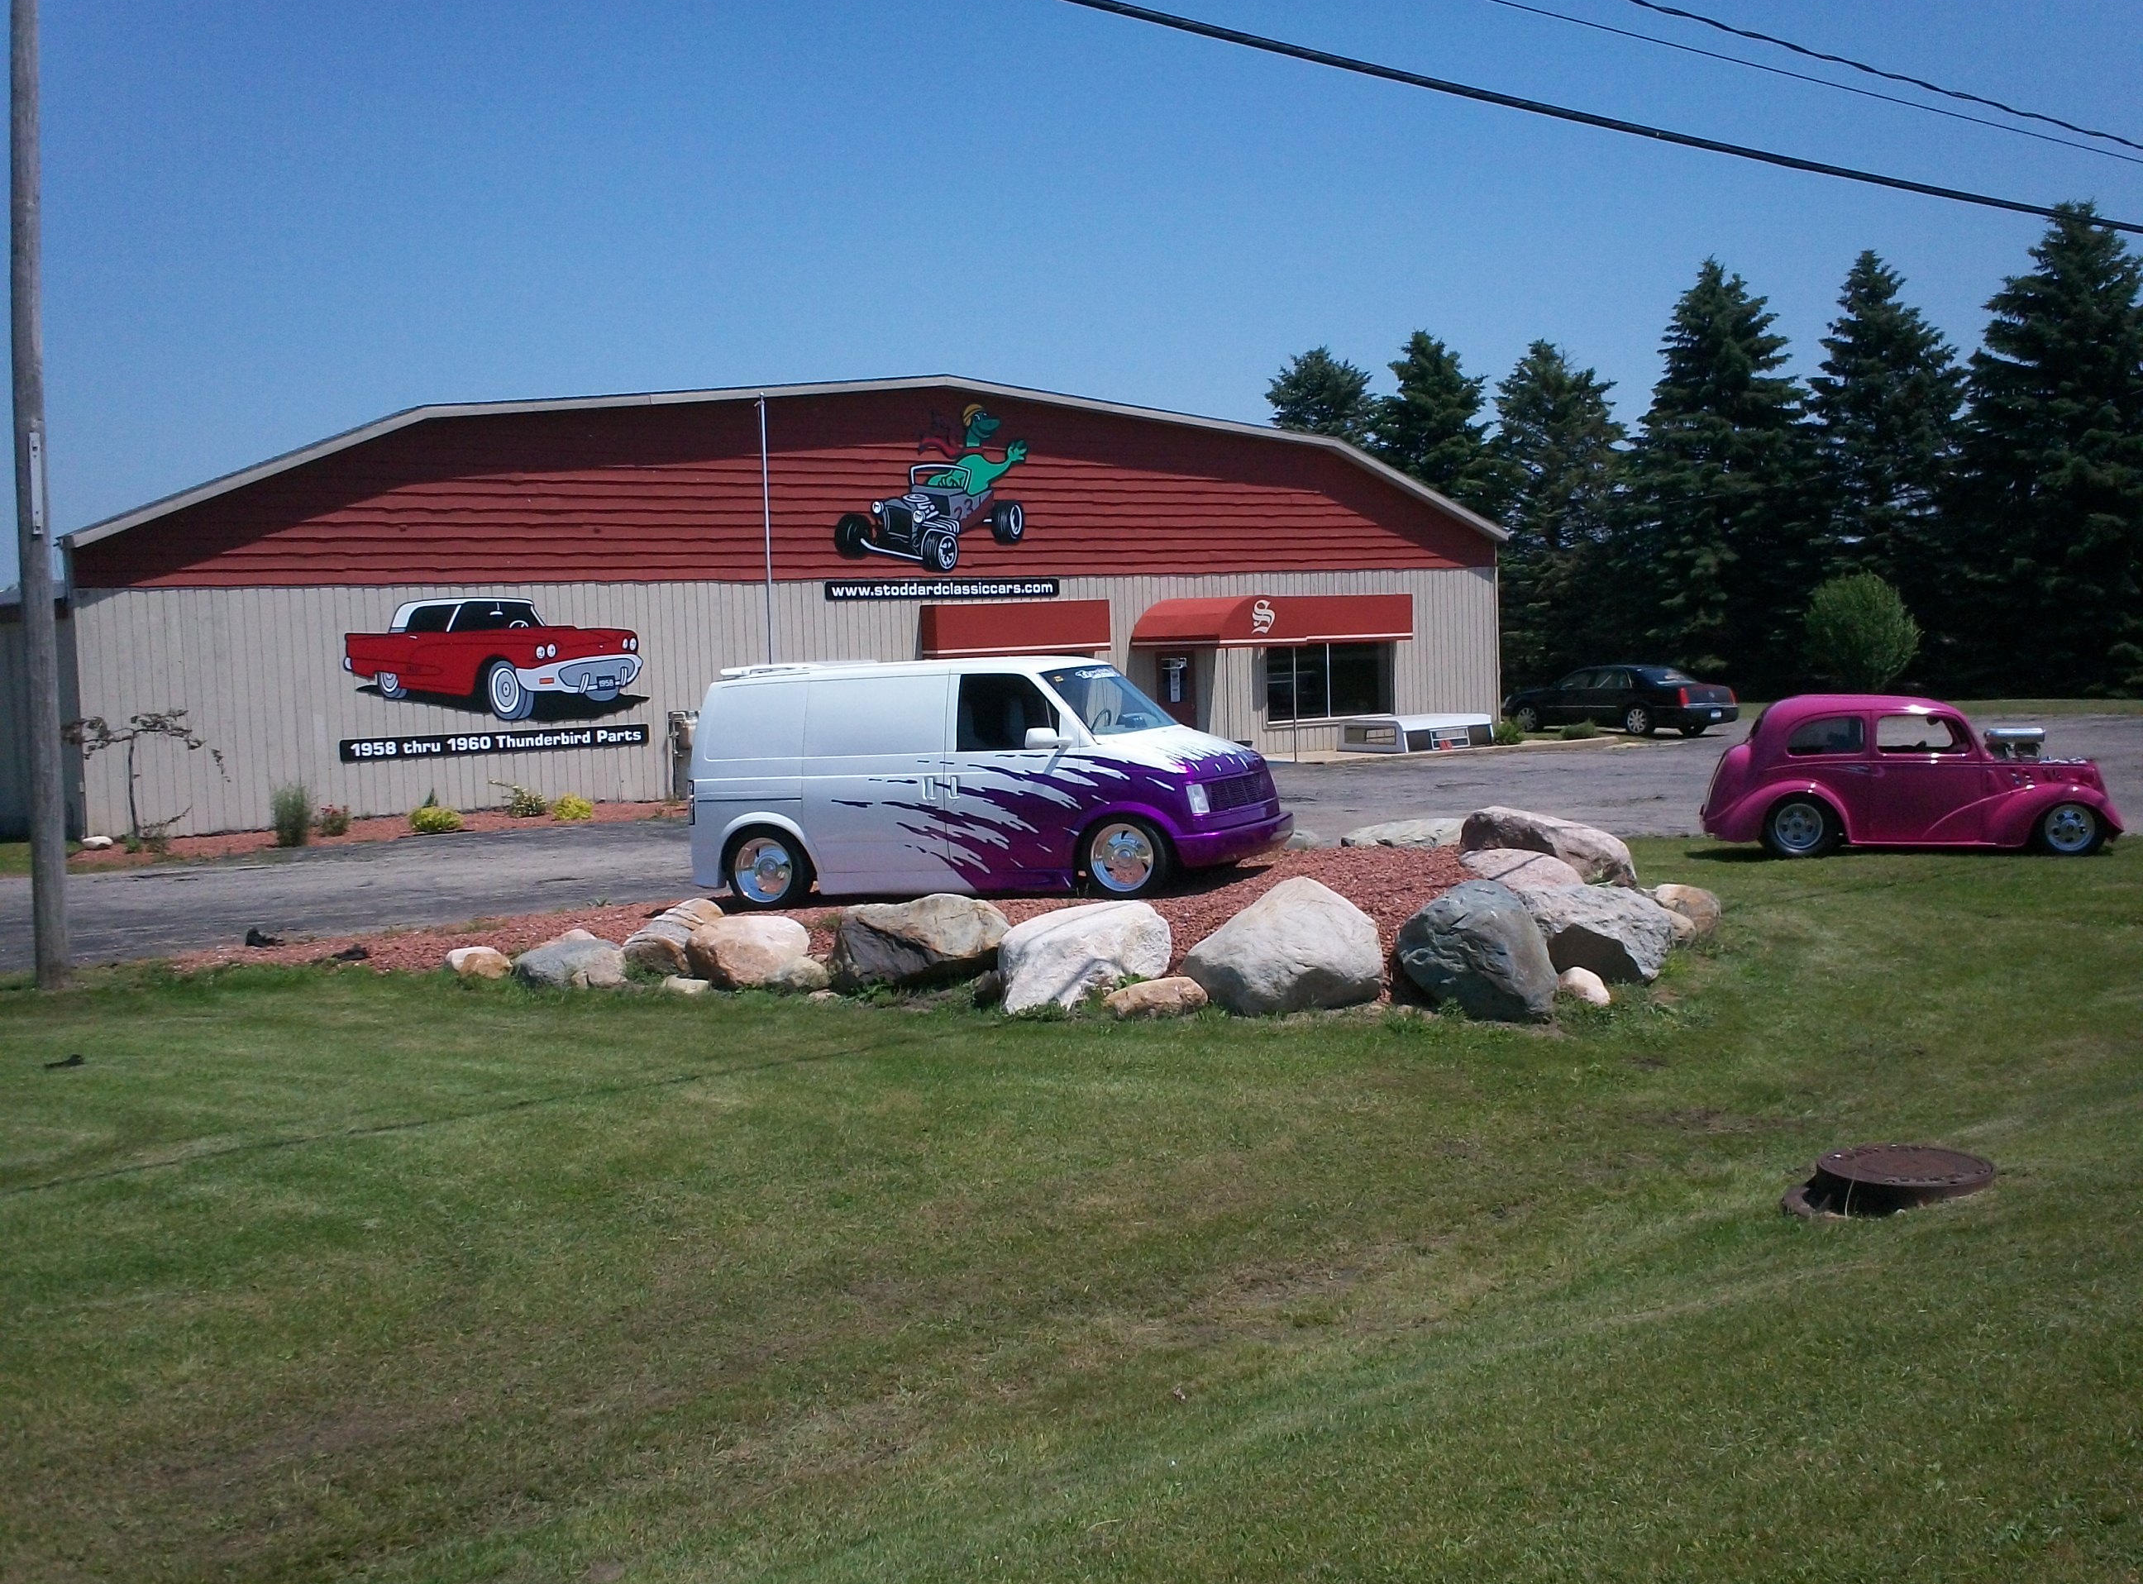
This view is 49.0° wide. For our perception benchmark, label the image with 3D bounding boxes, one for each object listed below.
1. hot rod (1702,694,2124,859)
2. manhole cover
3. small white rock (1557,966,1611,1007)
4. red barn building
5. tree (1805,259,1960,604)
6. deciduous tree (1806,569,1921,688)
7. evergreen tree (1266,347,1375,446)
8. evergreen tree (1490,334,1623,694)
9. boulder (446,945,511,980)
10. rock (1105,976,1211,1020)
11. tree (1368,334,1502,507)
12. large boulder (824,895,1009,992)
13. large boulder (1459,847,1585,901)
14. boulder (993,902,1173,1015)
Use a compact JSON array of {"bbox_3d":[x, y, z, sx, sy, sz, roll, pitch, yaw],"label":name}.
[{"bbox_3d":[7.690,-0.197,21.667,3.580,1.440,1.480,0,4,15],"label":"hot rod"},{"bbox_3d":[2.926,1.384,8.400,0.740,0.150,0.720,0,5,19],"label":"manhole cover"},{"bbox_3d":[2.896,1.098,13.300,0.330,0.240,0.280,-1,4,12],"label":"small white rock"},{"bbox_3d":[-10.539,-4.312,51.743,30.300,7.000,26.000,-5,6,-39],"label":"red barn building"},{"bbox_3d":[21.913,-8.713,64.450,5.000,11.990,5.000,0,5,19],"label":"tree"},{"bbox_3d":[20.054,-3.952,59.625,3.000,3.330,3.000,0,5,19],"label":"deciduous tree"},{"bbox_3d":[8.458,-8.849,78.384,5.800,11.808,5.800,-1,4,6],"label":"evergreen tree"},{"bbox_3d":[14.477,-8.439,71.000,4.800,10.400,4.800,-1,5,0],"label":"evergreen tree"},{"bbox_3d":[-3.653,1.053,14.500,0.400,0.200,0.300,-1,5,0],"label":"boulder"},{"bbox_3d":[0.494,1.196,13.976,0.600,0.250,0.380,-1,4,2],"label":"rock"},{"bbox_3d":[11.651,-9.102,76.433,4.900,11.530,4.900,-1,4,9],"label":"tree"},{"bbox_3d":[-1.005,0.947,15.268,1.130,0.580,0.800,-2,4,-4],"label":"large boulder"},{"bbox_3d":[3.011,0.564,15.700,0.860,0.430,0.680,-1,5,0],"label":"large boulder"},{"bbox_3d":[0.066,0.975,14.322,1.030,0.650,0.750,-2,4,0],"label":"boulder"}]

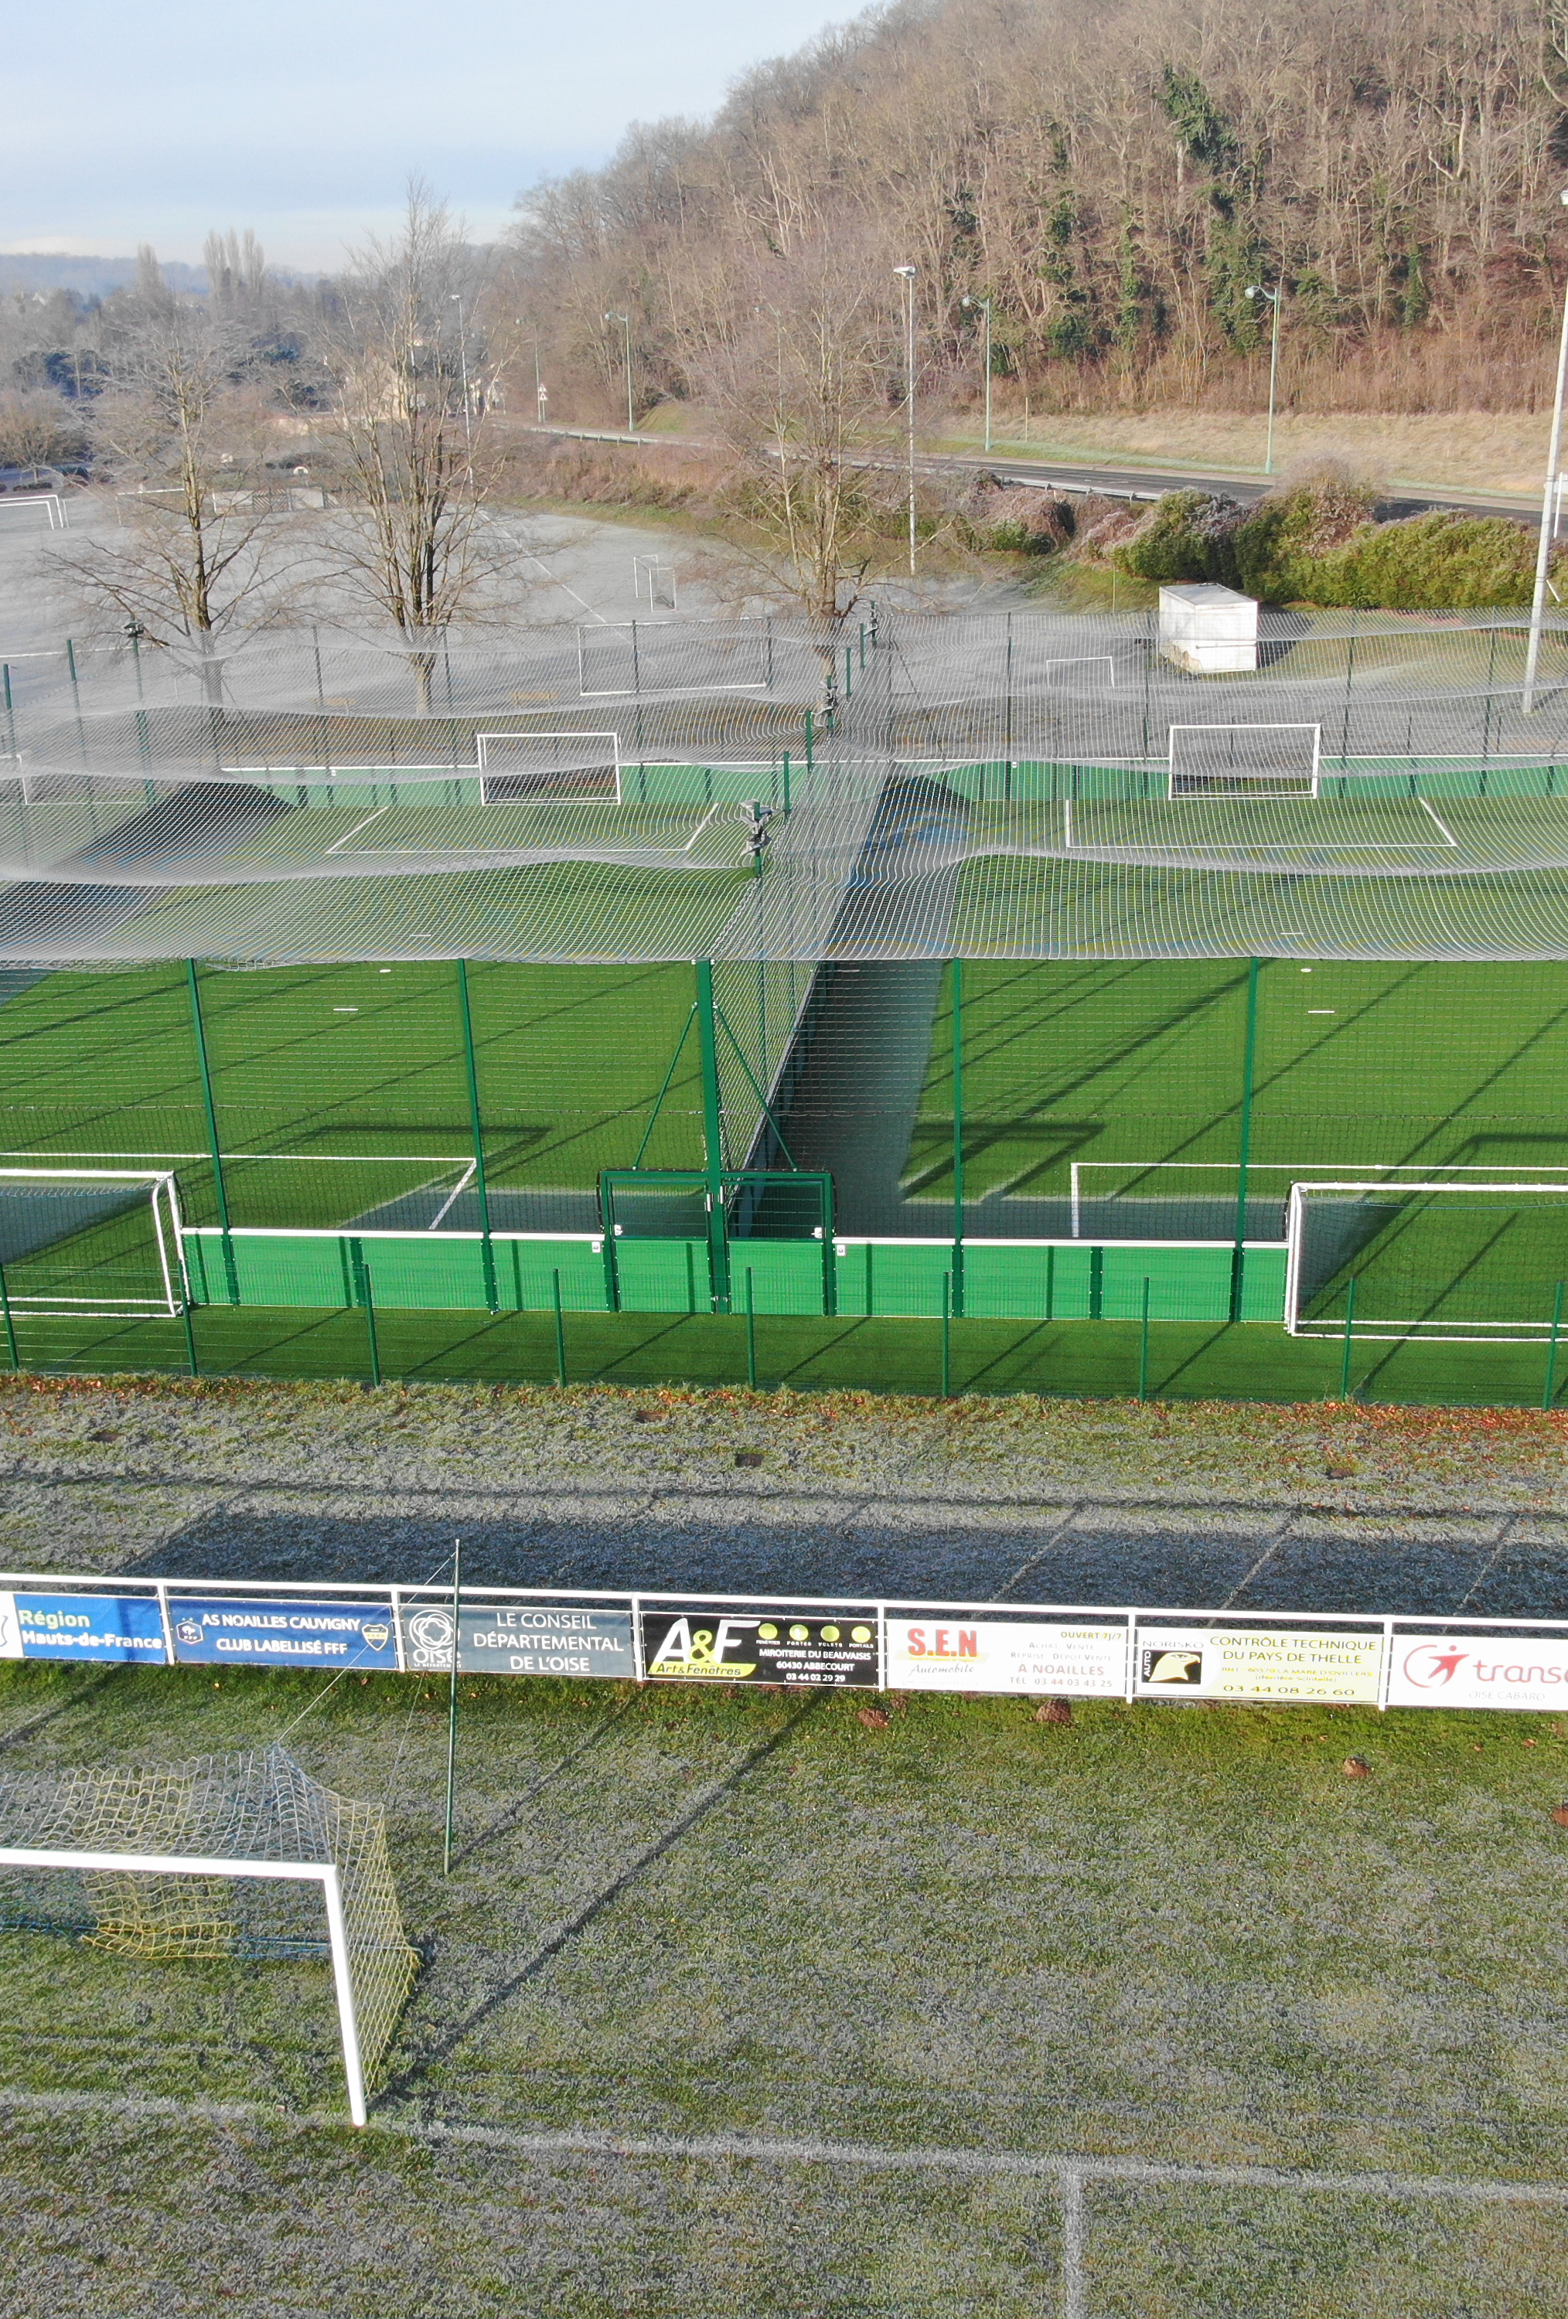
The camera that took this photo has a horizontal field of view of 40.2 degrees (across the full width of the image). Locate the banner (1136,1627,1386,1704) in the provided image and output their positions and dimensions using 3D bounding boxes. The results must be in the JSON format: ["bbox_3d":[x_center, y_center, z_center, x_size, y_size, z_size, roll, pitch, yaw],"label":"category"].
[{"bbox_3d":[4.768,5.117,21.674,2.470,0.820,0.050,1,21,6],"label":"banner"}]

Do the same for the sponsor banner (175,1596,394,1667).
[{"bbox_3d":[-5.298,5.005,22.731,2.470,0.820,0.050,1,21,6],"label":"sponsor banner"}]

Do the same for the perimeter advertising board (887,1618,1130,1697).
[{"bbox_3d":[2.251,5.089,21.938,2.470,0.820,0.050,1,21,6],"label":"perimeter advertising board"}]

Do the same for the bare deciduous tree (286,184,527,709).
[{"bbox_3d":[-12.674,-24.066,74.247,9.100,17.638,9.100,-2,22,0],"label":"bare deciduous tree"}]

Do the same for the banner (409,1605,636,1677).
[{"bbox_3d":[-2.743,5.025,22.306,2.420,0.800,0.040,0,22,7],"label":"banner"}]

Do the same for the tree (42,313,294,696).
[{"bbox_3d":[-21.659,-22.306,75.532,9.100,13.995,9.100,-2,22,0],"label":"tree"}]

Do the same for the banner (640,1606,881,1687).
[{"bbox_3d":[-0.265,5.061,22.202,2.470,0.820,0.050,1,21,6],"label":"banner"}]

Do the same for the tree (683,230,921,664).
[{"bbox_3d":[0.889,-24.038,75.180,9.300,15.350,9.000,-2,20,1],"label":"tree"}]

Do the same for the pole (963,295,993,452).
[{"bbox_3d":[12.317,-49.710,135.905,2.000,9.300,0.550,-10,23,-19],"label":"pole"}]

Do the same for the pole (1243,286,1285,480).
[{"bbox_3d":[25.319,-41.247,113.952,2.000,9.300,0.550,-10,23,-19],"label":"pole"}]

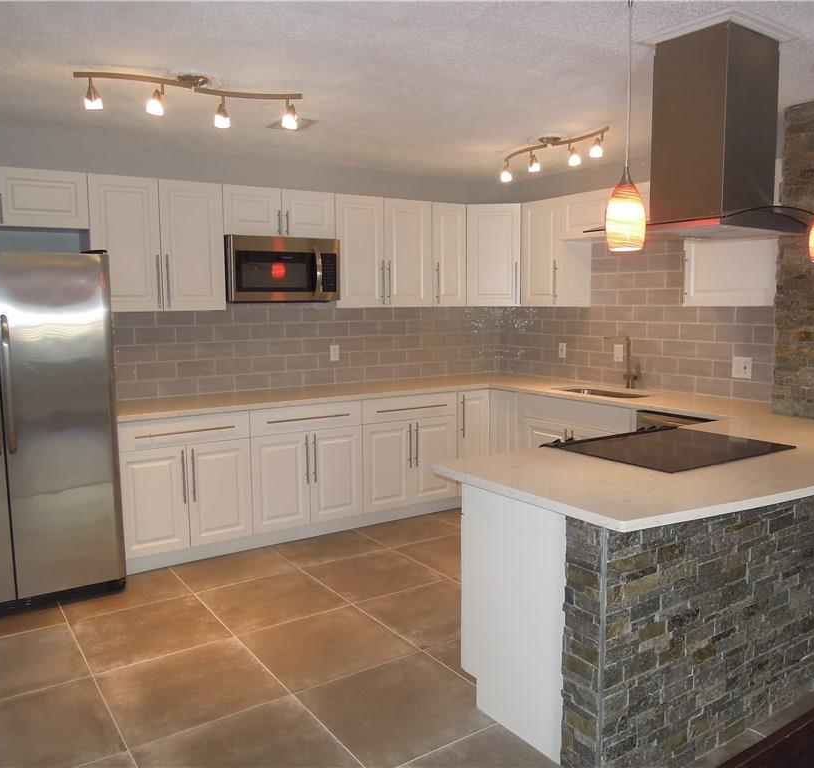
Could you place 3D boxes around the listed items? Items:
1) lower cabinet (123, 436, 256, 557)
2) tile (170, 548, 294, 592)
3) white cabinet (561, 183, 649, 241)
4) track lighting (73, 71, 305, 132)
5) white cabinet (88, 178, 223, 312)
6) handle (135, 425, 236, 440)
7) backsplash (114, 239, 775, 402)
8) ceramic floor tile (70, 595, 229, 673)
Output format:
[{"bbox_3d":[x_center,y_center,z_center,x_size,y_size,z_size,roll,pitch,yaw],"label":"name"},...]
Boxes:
[{"bbox_3d":[-1.392,0.623,4.276,0.756,0.589,0.560,-5,7,-34],"label":"lower cabinet"},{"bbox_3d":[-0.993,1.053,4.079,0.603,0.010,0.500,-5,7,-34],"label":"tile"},{"bbox_3d":[1.477,-1.119,4.617,0.329,0.297,0.955,-5,7,-34],"label":"white cabinet"},{"bbox_3d":[-0.923,-1.246,3.088,0.960,0.220,0.160,-3,6,-21],"label":"track lighting"},{"bbox_3d":[-1.522,-0.821,4.276,0.756,0.759,0.330,-5,7,-34],"label":"white cabinet"},{"bbox_3d":[-1.240,0.270,3.985,0.557,0.014,0.036,-5,7,-34],"label":"handle"},{"bbox_3d":[0.106,-0.396,4.135,3.238,1.010,2.385,-5,7,-34],"label":"backsplash"},{"bbox_3d":[-1.185,1.143,3.283,0.598,0.015,0.600,-5,7,-34],"label":"ceramic floor tile"}]

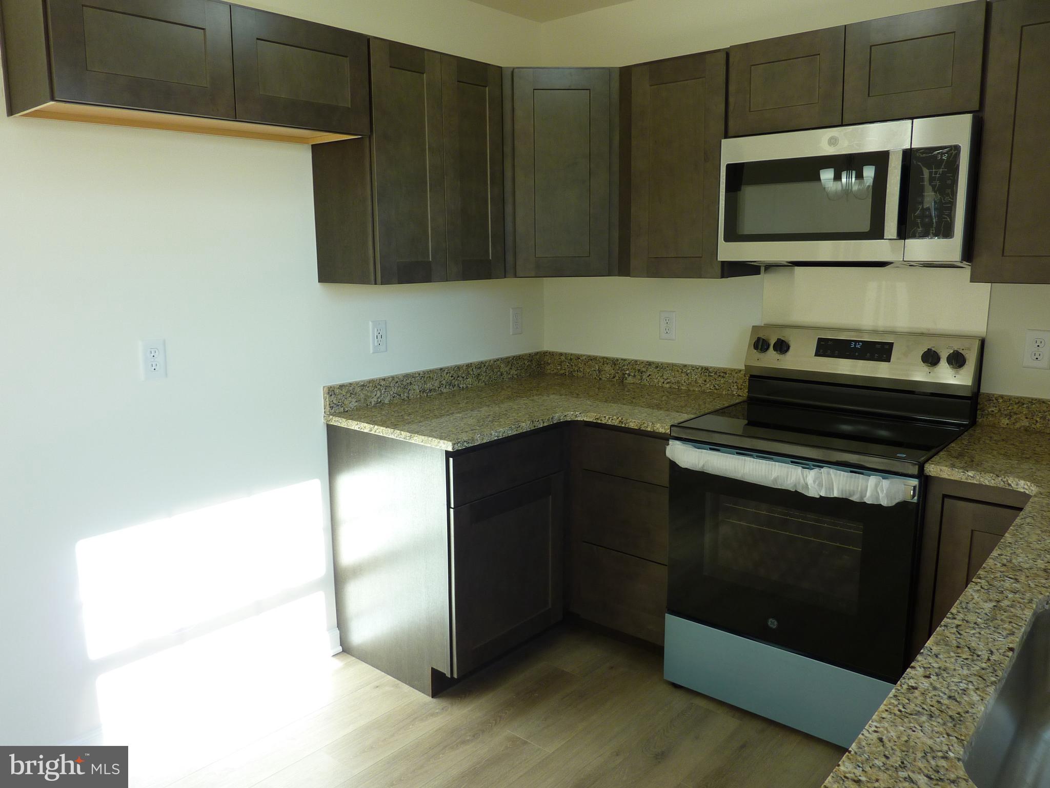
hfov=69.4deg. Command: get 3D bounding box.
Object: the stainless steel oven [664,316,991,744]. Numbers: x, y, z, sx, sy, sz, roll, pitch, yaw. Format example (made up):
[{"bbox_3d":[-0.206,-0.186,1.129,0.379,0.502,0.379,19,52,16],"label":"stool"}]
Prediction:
[{"bbox_3d":[0.959,0.410,2.500,0.755,1.183,0.685,8,13,40],"label":"stainless steel oven"}]

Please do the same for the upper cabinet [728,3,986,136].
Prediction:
[{"bbox_3d":[1.082,-0.991,2.428,0.762,0.300,0.325,8,14,39],"label":"upper cabinet"}]

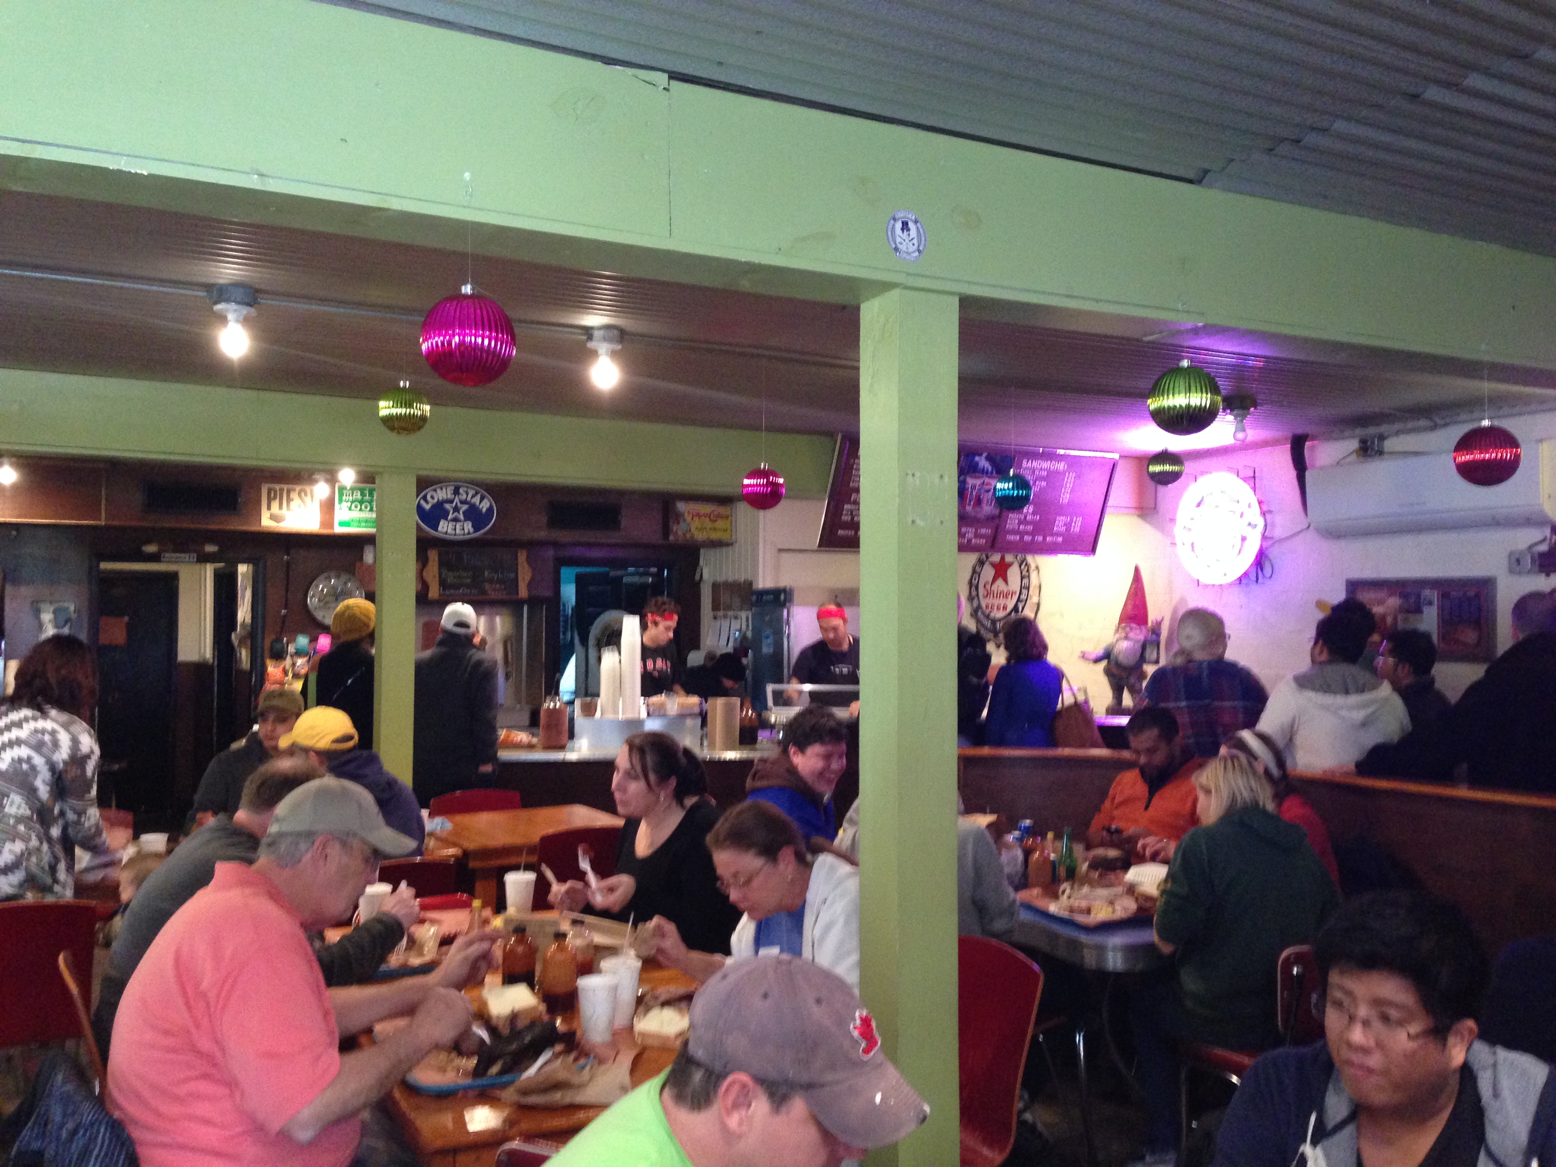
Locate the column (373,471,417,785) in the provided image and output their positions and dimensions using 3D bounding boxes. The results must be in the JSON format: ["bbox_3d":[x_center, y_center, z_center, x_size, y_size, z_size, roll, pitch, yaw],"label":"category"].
[{"bbox_3d":[-1.639,0.680,6.327,0.143,2.306,0.143,1,-2,-29],"label":"column"}]

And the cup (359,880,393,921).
[{"bbox_3d":[-1.124,0.918,4.150,0.092,0.155,0.092,0,-2,0],"label":"cup"}]

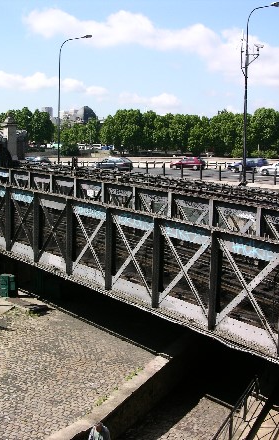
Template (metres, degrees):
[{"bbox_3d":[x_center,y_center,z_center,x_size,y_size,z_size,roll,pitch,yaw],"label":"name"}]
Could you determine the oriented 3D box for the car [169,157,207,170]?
[{"bbox_3d":[5.333,-6.193,65.500,3.900,1.430,1.660,4,8,24],"label":"car"}]

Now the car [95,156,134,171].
[{"bbox_3d":[-2.808,-6.065,64.000,4.100,1.450,1.700,6,9,36],"label":"car"}]

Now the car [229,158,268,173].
[{"bbox_3d":[11.782,-5.935,64.500,4.200,1.560,1.720,5,8,28],"label":"car"}]

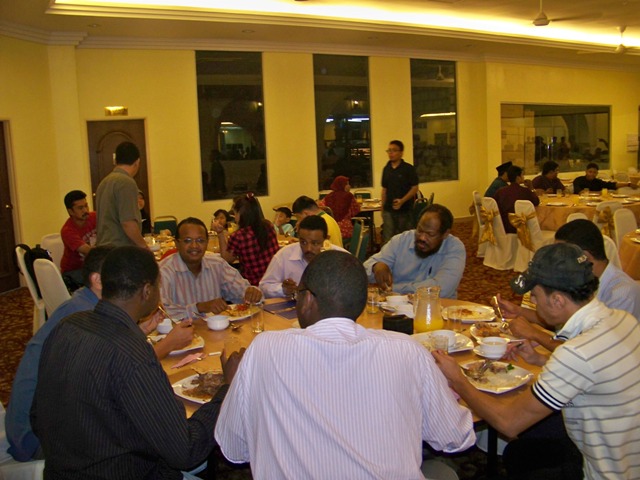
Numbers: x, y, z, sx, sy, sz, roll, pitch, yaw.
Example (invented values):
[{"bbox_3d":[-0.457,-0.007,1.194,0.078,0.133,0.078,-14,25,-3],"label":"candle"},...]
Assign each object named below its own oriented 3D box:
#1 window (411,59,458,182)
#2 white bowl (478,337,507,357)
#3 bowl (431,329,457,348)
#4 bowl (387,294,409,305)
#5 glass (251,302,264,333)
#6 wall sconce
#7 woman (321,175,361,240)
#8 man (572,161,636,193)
[{"bbox_3d":[2.247,-2.312,11.873,1.150,2.380,0.100,-7,9,-28],"label":"window"},{"bbox_3d":[0.646,0.400,2.260,0.100,0.052,0.100,-2,8,0],"label":"white bowl"},{"bbox_3d":[0.484,0.394,2.370,0.100,0.052,0.100,-2,8,0],"label":"bowl"},{"bbox_3d":[0.406,0.335,3.166,0.113,0.052,0.113,-2,8,0],"label":"bowl"},{"bbox_3d":[-0.283,0.353,2.760,0.060,0.123,0.060,-2,8,0],"label":"glass"},{"bbox_3d":[-3.067,-1.943,9.237,0.334,0.134,0.100,-7,9,-27],"label":"wall sconce"},{"bbox_3d":[0.392,-0.159,7.667,0.480,1.280,0.720,4,10,36],"label":"woman"},{"bbox_3d":[4.357,-0.564,9.391,0.920,1.260,0.650,-1,8,8],"label":"man"}]

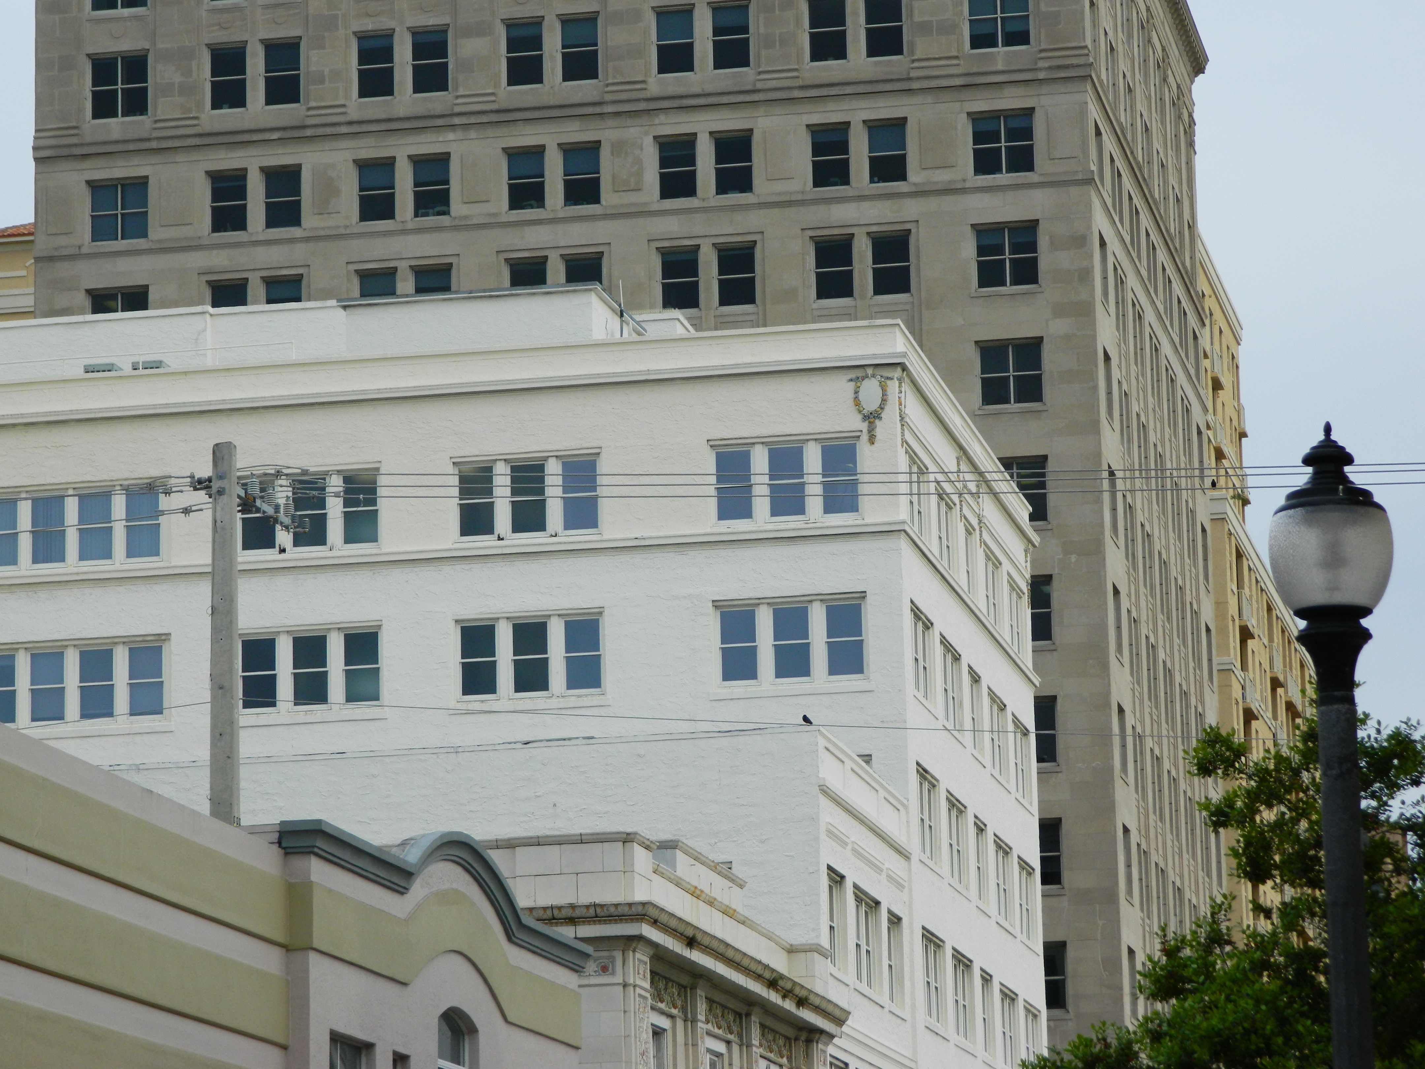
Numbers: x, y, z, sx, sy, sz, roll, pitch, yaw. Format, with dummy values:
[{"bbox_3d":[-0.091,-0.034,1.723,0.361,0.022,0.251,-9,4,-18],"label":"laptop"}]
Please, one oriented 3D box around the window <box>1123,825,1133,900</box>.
[{"bbox_3d":[11.676,9.264,150.167,0.200,1.980,1.850,-4,-11,10],"label":"window"}]

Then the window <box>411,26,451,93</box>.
[{"bbox_3d":[-8.185,-13.781,154.311,1.097,1.849,0.150,-4,-11,11],"label":"window"}]

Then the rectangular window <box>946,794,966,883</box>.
[{"bbox_3d":[5.352,6.703,117.112,0.200,1.630,2.250,-4,-11,10],"label":"rectangular window"}]

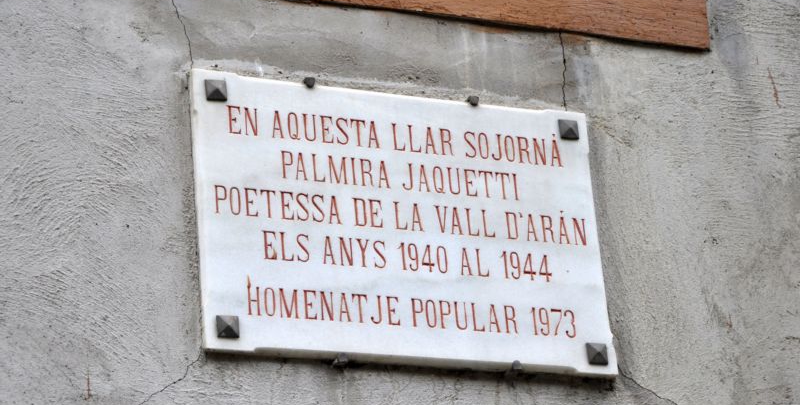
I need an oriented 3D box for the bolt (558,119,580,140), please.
[{"bbox_3d":[0.247,-0.106,3.123,0.029,0.029,0.009,5,-25,-22],"label":"bolt"}]

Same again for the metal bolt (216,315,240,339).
[{"bbox_3d":[-0.221,0.160,2.783,0.029,0.029,0.009,5,-25,-22],"label":"metal bolt"}]

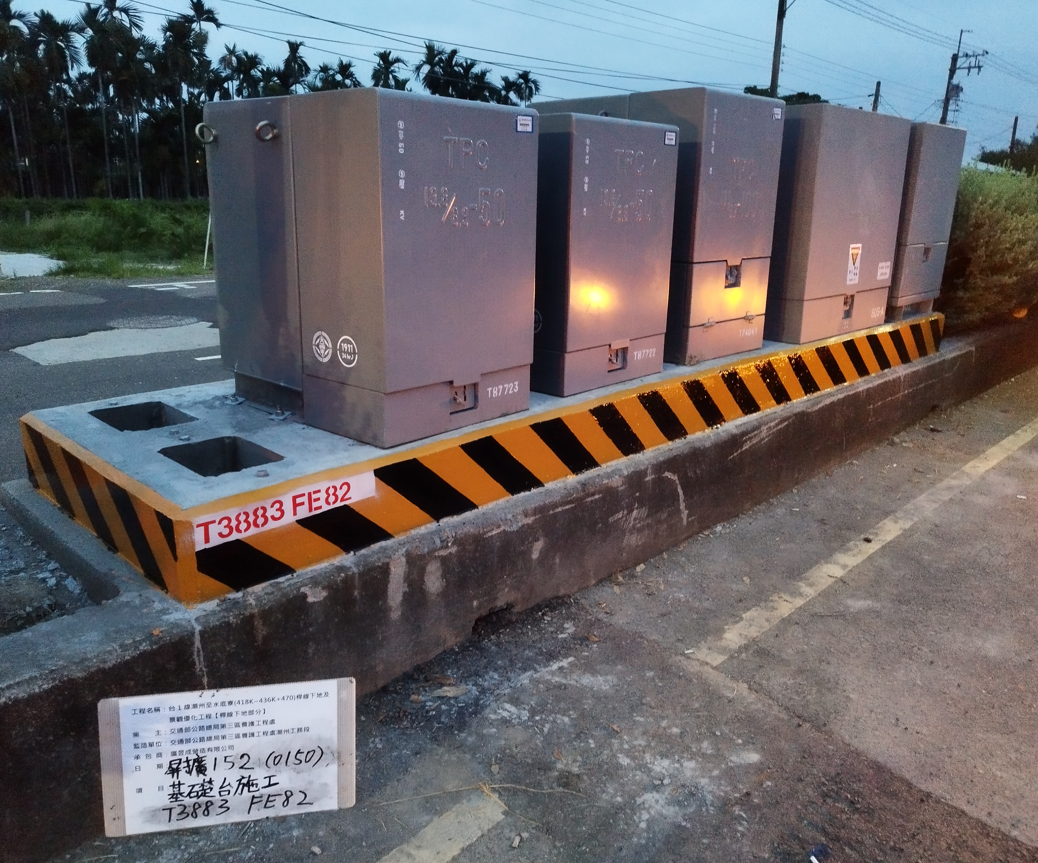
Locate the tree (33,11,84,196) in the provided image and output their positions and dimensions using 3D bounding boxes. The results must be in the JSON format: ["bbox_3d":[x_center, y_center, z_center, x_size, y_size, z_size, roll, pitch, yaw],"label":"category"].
[{"bbox_3d":[-20.585,-14.529,36.741,2.200,8.706,2.200,1,17,0],"label":"tree"}]

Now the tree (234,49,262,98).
[{"bbox_3d":[-15.736,-17.721,47.289,1.900,9.044,1.900,1,17,0],"label":"tree"}]

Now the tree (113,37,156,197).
[{"bbox_3d":[-18.184,-14.796,38.673,2.100,8.231,2.100,1,17,0],"label":"tree"}]

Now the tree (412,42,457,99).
[{"bbox_3d":[-5.758,-20.322,54.184,2.900,11.207,2.900,16,22,42],"label":"tree"}]

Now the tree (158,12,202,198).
[{"bbox_3d":[-15.357,-14.548,37.241,2.000,8.708,2.000,1,17,0],"label":"tree"}]

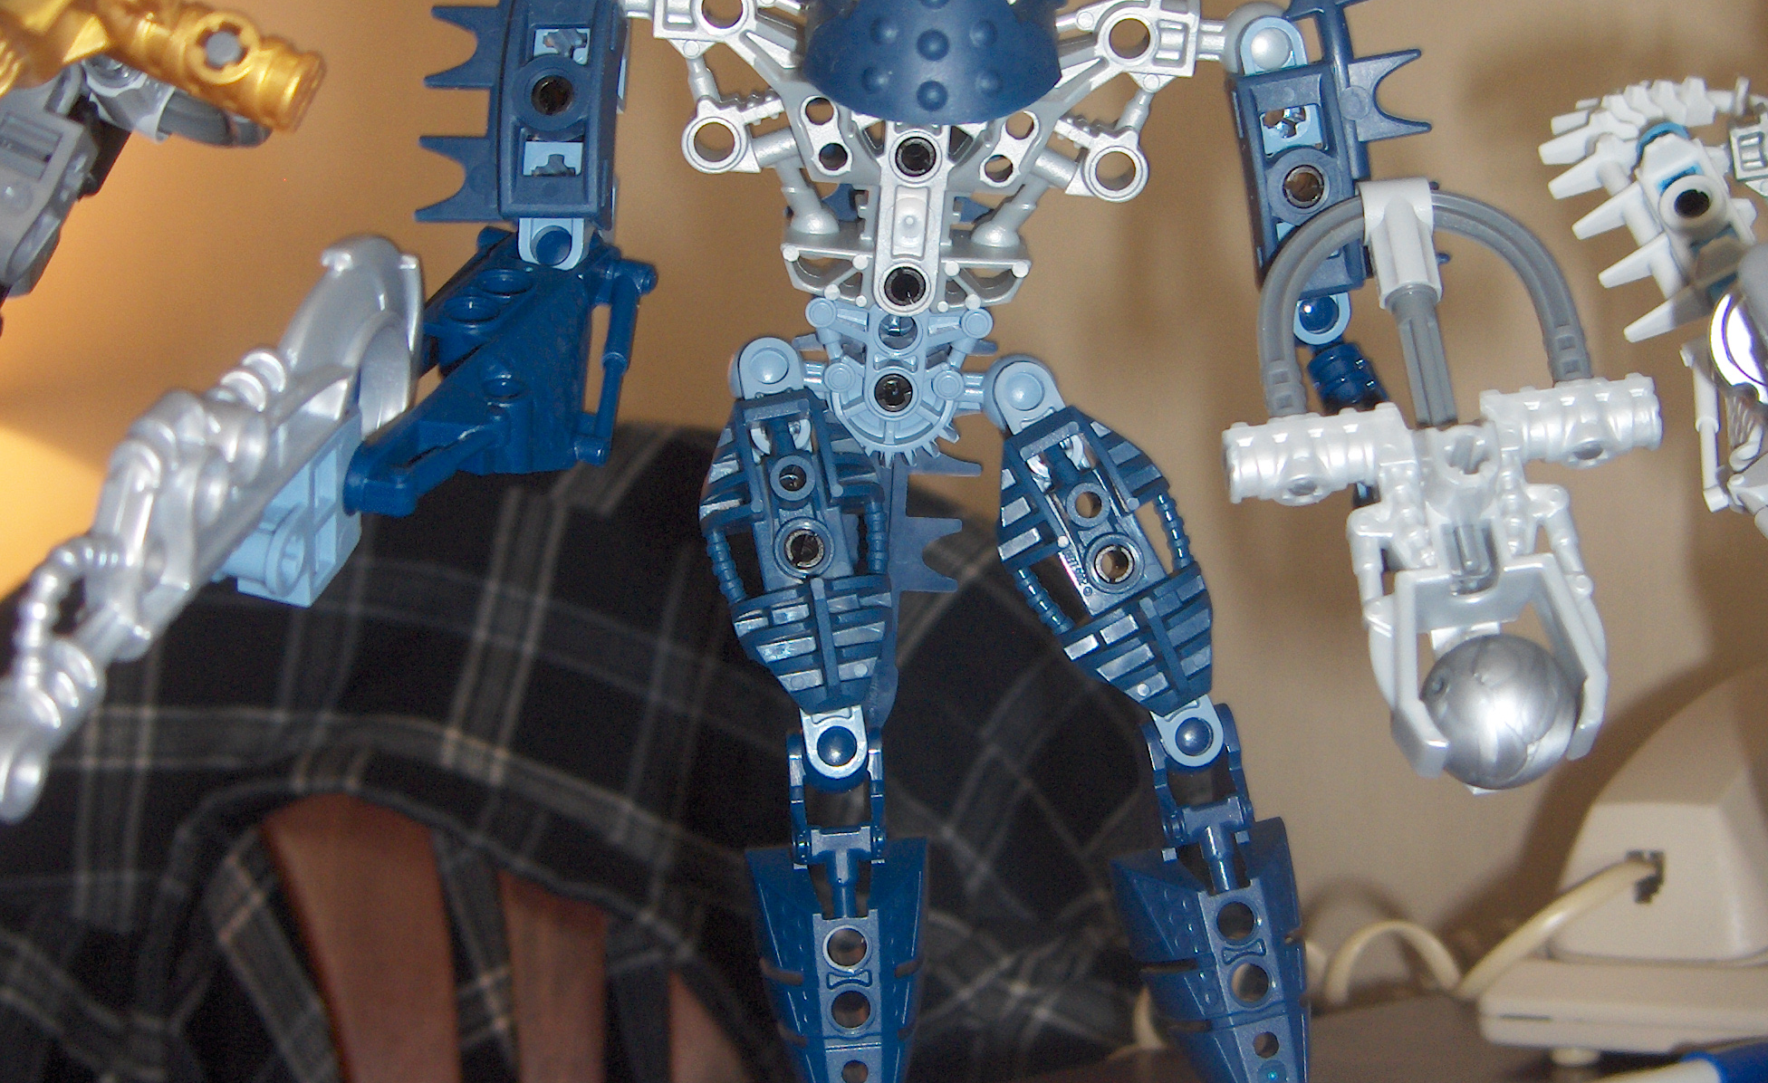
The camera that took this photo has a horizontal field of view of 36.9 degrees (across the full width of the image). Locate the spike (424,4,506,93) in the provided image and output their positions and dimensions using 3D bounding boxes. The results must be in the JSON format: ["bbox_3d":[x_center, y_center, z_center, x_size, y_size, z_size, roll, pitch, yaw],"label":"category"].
[{"bbox_3d":[-0.050,-0.059,0.316,0.010,0.010,0.004,0,6,0],"label":"spike"}]

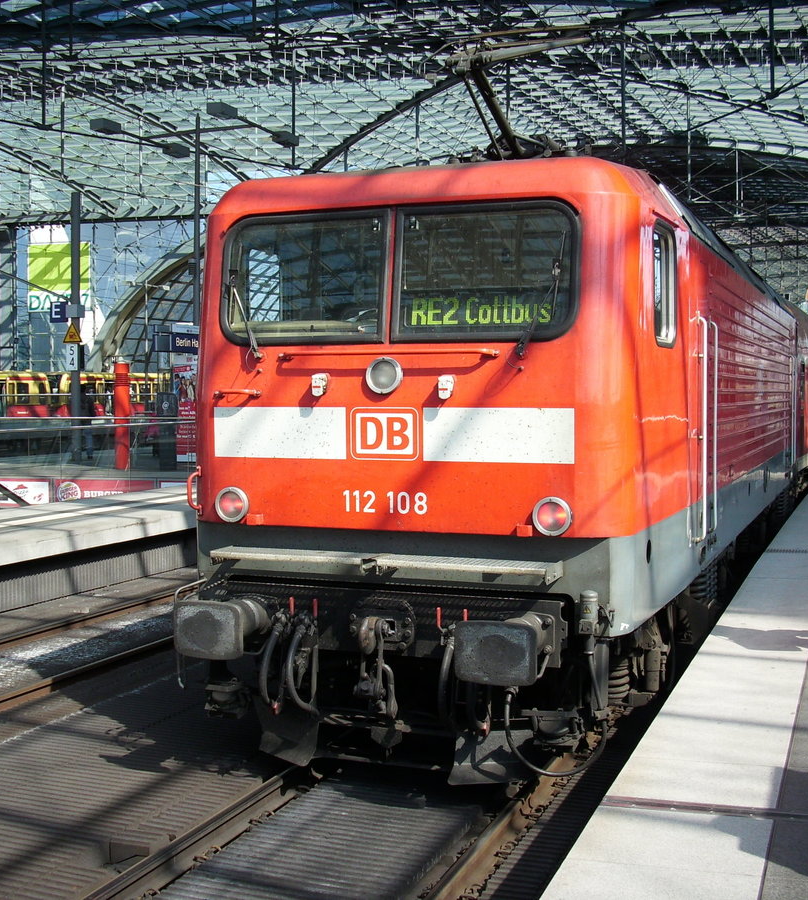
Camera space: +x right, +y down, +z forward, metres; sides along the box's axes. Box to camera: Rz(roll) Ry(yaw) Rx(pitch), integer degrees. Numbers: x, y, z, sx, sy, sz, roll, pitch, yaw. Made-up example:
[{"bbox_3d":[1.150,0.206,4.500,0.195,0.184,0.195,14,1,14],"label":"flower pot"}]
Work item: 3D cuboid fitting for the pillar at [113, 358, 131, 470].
[{"bbox_3d":[-5.994,-0.732,22.800,0.350,2.320,0.350,1,3,21],"label":"pillar"}]

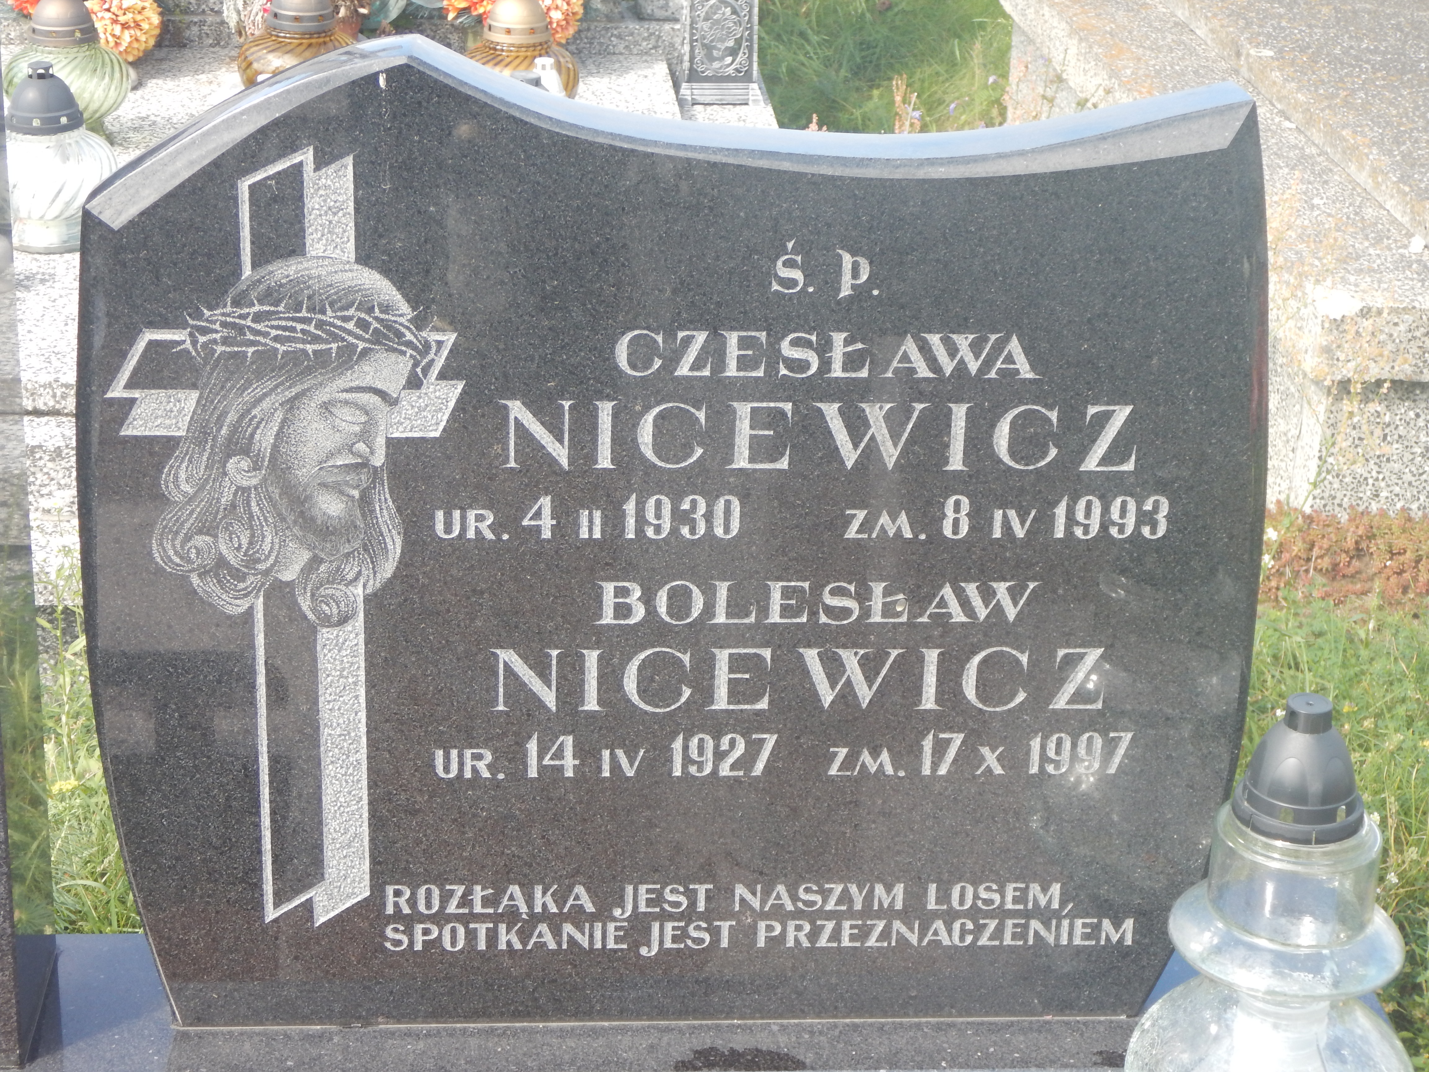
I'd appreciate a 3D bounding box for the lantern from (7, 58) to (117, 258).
[{"bbox_3d":[-0.832,-0.476,3.450,0.168,0.229,0.168,2,24,0],"label":"lantern"}]

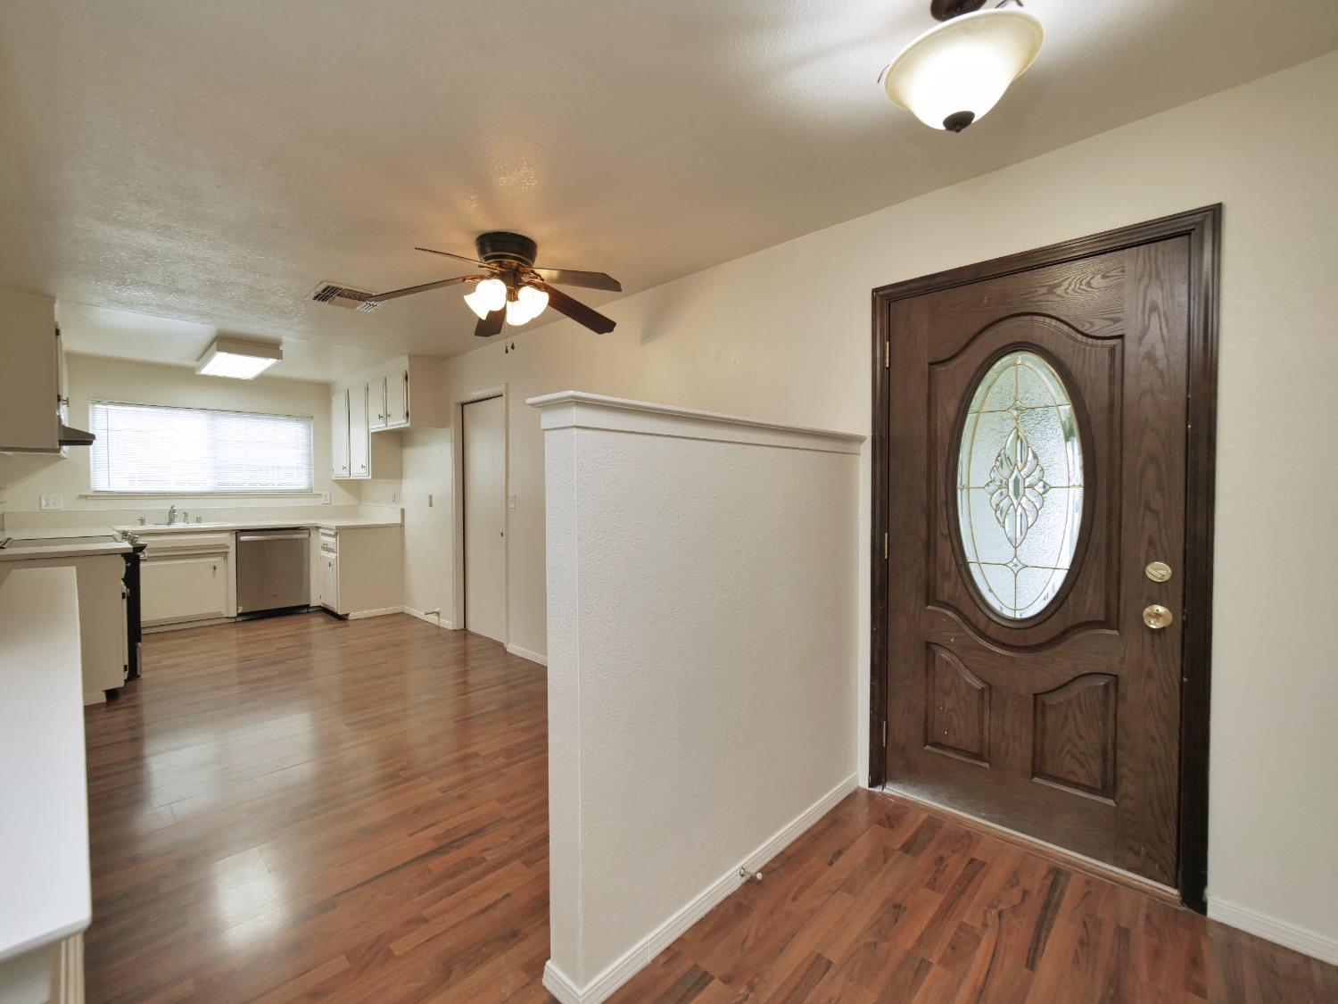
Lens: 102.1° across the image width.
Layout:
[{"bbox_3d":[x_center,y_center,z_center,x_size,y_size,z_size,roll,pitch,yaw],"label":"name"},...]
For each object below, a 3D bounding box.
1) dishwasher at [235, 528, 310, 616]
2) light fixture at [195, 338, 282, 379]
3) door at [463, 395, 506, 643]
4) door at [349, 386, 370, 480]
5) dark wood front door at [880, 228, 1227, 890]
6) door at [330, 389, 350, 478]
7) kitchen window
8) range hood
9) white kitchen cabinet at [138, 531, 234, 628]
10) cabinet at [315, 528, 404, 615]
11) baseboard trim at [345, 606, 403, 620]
[{"bbox_3d":[-4.119,0.701,5.566,0.600,0.830,0.580,-1,2,-45],"label":"dishwasher"},{"bbox_3d":[-3.851,-1.246,4.815,1.190,0.110,0.430,1,2,42],"label":"light fixture"},{"bbox_3d":[-1.601,0.155,4.674,0.690,2.030,0.045,1,2,42],"label":"door"},{"bbox_3d":[-3.150,-0.714,5.508,0.560,0.940,0.030,1,2,42],"label":"door"},{"bbox_3d":[1.252,0.179,1.970,1.030,2.120,0.080,1,2,42],"label":"dark wood front door"},{"bbox_3d":[-3.693,-0.748,6.076,0.580,0.950,0.030,1,2,44],"label":"door"},{"bbox_3d":[-4.587,-0.511,5.467,1.720,0.860,0.090,-1,2,-45],"label":"kitchen window"},{"bbox_3d":[-4.237,-0.452,3.636,0.760,0.160,0.500,1,2,42],"label":"range hood"},{"bbox_3d":[-4.580,0.698,5.094,0.700,0.870,0.560,-1,2,-45],"label":"white kitchen cabinet"},{"bbox_3d":[-3.183,0.700,5.580,0.620,0.910,0.600,1,2,42],"label":"cabinet"},{"bbox_3d":[-2.917,1.117,5.410,0.510,0.085,0.015,-1,2,-45],"label":"baseboard trim"}]

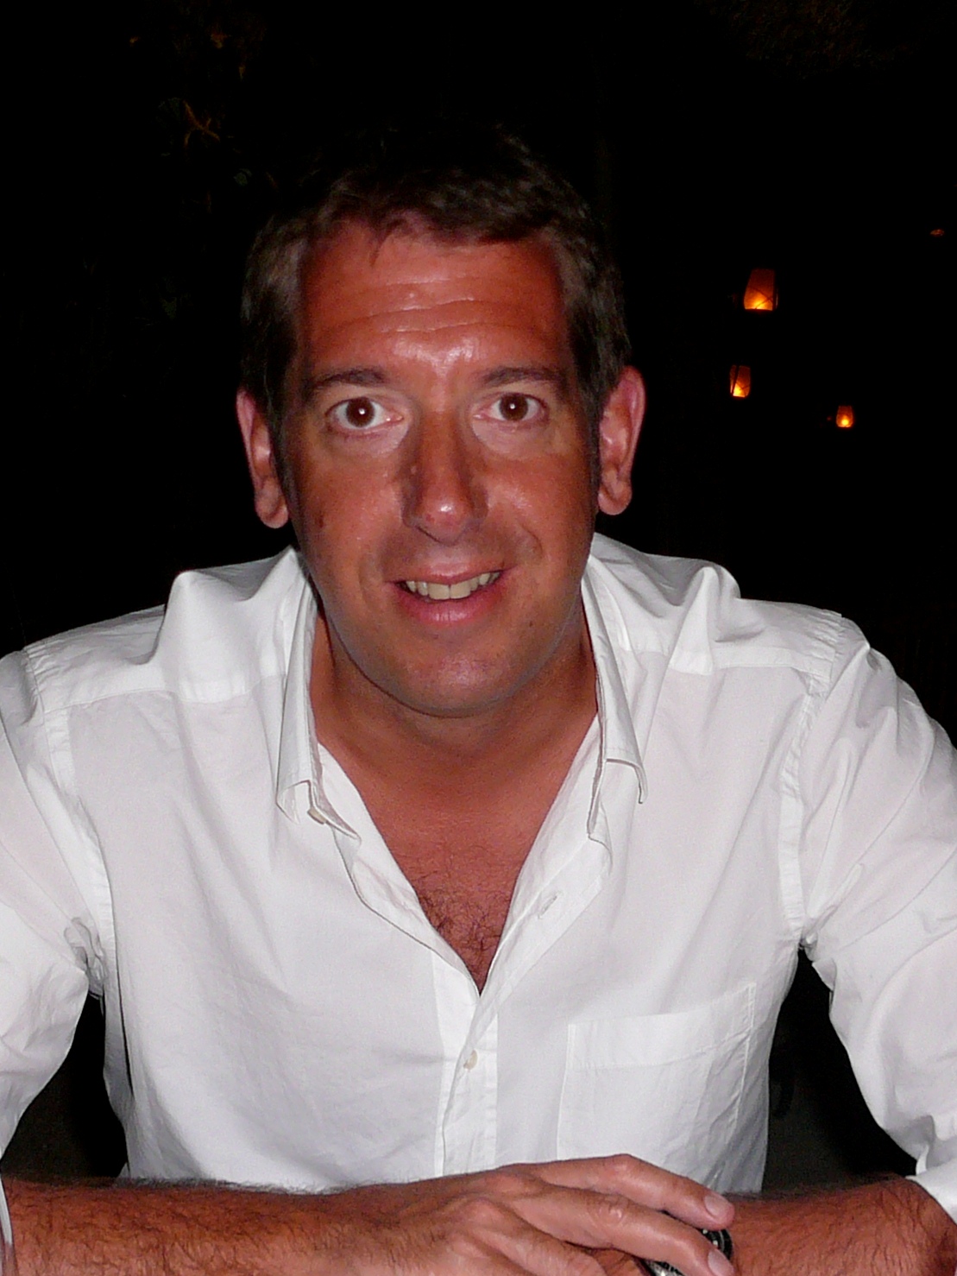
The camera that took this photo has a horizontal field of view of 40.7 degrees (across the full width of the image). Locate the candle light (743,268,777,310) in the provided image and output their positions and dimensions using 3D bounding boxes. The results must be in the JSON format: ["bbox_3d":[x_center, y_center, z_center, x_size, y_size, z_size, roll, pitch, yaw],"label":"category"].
[{"bbox_3d":[0.830,-1.028,3.800,0.095,0.123,0.095,0,8,0],"label":"candle light"}]

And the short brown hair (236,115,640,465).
[{"bbox_3d":[-0.022,-0.165,0.640,0.187,0.190,0.210,0,10,-2],"label":"short brown hair"}]

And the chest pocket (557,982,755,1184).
[{"bbox_3d":[0.104,0.278,0.765,0.117,0.130,0.026,3,9,-24],"label":"chest pocket"}]

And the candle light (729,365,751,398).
[{"bbox_3d":[0.996,-0.973,4.900,0.083,0.125,0.083,0,8,0],"label":"candle light"}]

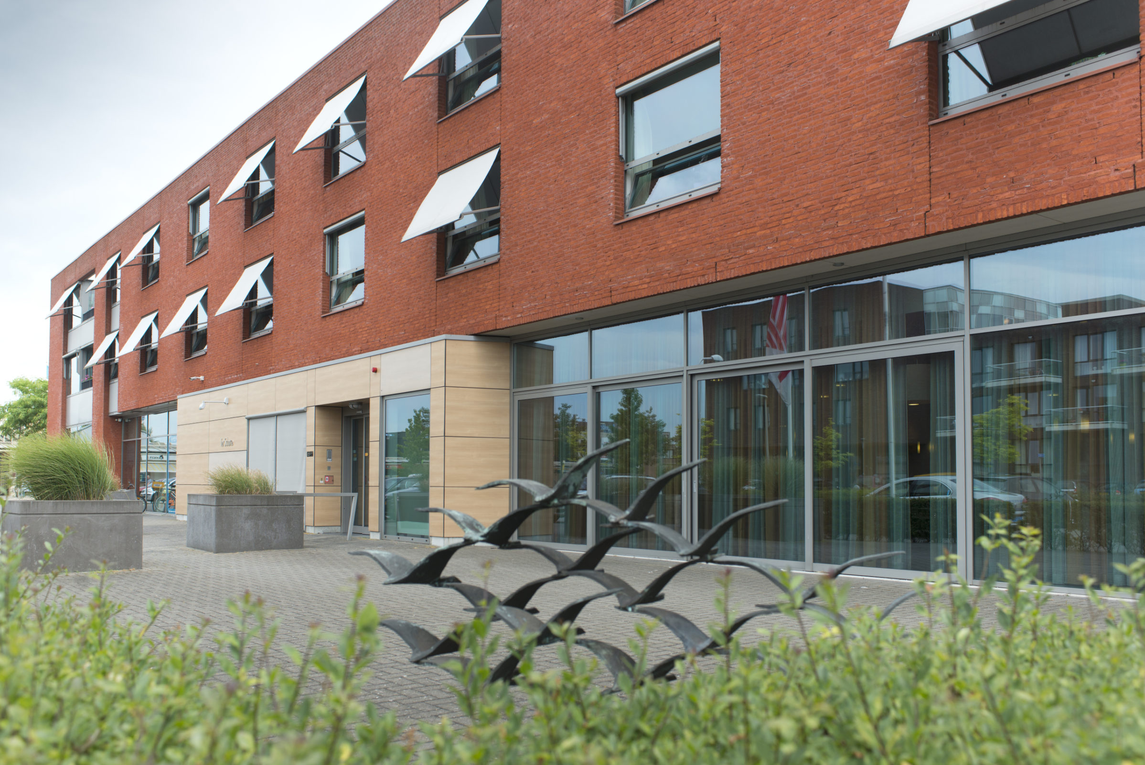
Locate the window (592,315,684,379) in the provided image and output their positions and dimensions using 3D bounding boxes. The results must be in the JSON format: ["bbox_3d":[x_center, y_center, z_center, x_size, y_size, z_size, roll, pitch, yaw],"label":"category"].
[{"bbox_3d":[0.929,-0.504,14.544,0.100,0.768,2.026,3,-5,-38],"label":"window"}]

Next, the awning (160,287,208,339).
[{"bbox_3d":[-11.084,-1.976,28.078,0.760,1.320,1.970,3,-5,-38],"label":"awning"}]

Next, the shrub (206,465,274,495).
[{"bbox_3d":[-5.750,1.706,17.100,1.000,0.580,1.050,3,-5,-38],"label":"shrub"}]

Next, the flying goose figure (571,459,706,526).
[{"bbox_3d":[0.280,0.467,4.200,0.620,0.290,0.360,-2,-5,33],"label":"flying goose figure"}]

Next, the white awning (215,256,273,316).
[{"bbox_3d":[-8.194,-2.385,24.596,0.735,1.290,1.980,4,-5,-38],"label":"white awning"}]

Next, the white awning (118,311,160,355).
[{"bbox_3d":[-14.225,-1.586,32.296,0.735,1.290,1.950,4,-5,-38],"label":"white awning"}]

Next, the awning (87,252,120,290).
[{"bbox_3d":[-17.275,-4.040,36.319,0.735,1.290,1.920,4,-5,-38],"label":"awning"}]

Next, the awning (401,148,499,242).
[{"bbox_3d":[-2.067,-3.138,16.578,0.760,1.320,1.970,3,-5,-38],"label":"awning"}]

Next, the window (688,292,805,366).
[{"bbox_3d":[2.291,-0.697,13.267,0.080,0.780,2.080,4,-5,-38],"label":"window"}]

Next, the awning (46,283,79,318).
[{"bbox_3d":[-21.770,-3.442,42.056,0.735,1.290,2.600,4,-5,-38],"label":"awning"}]

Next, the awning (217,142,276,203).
[{"bbox_3d":[-8.169,-5.233,24.693,0.735,1.290,1.970,4,-5,-38],"label":"awning"}]

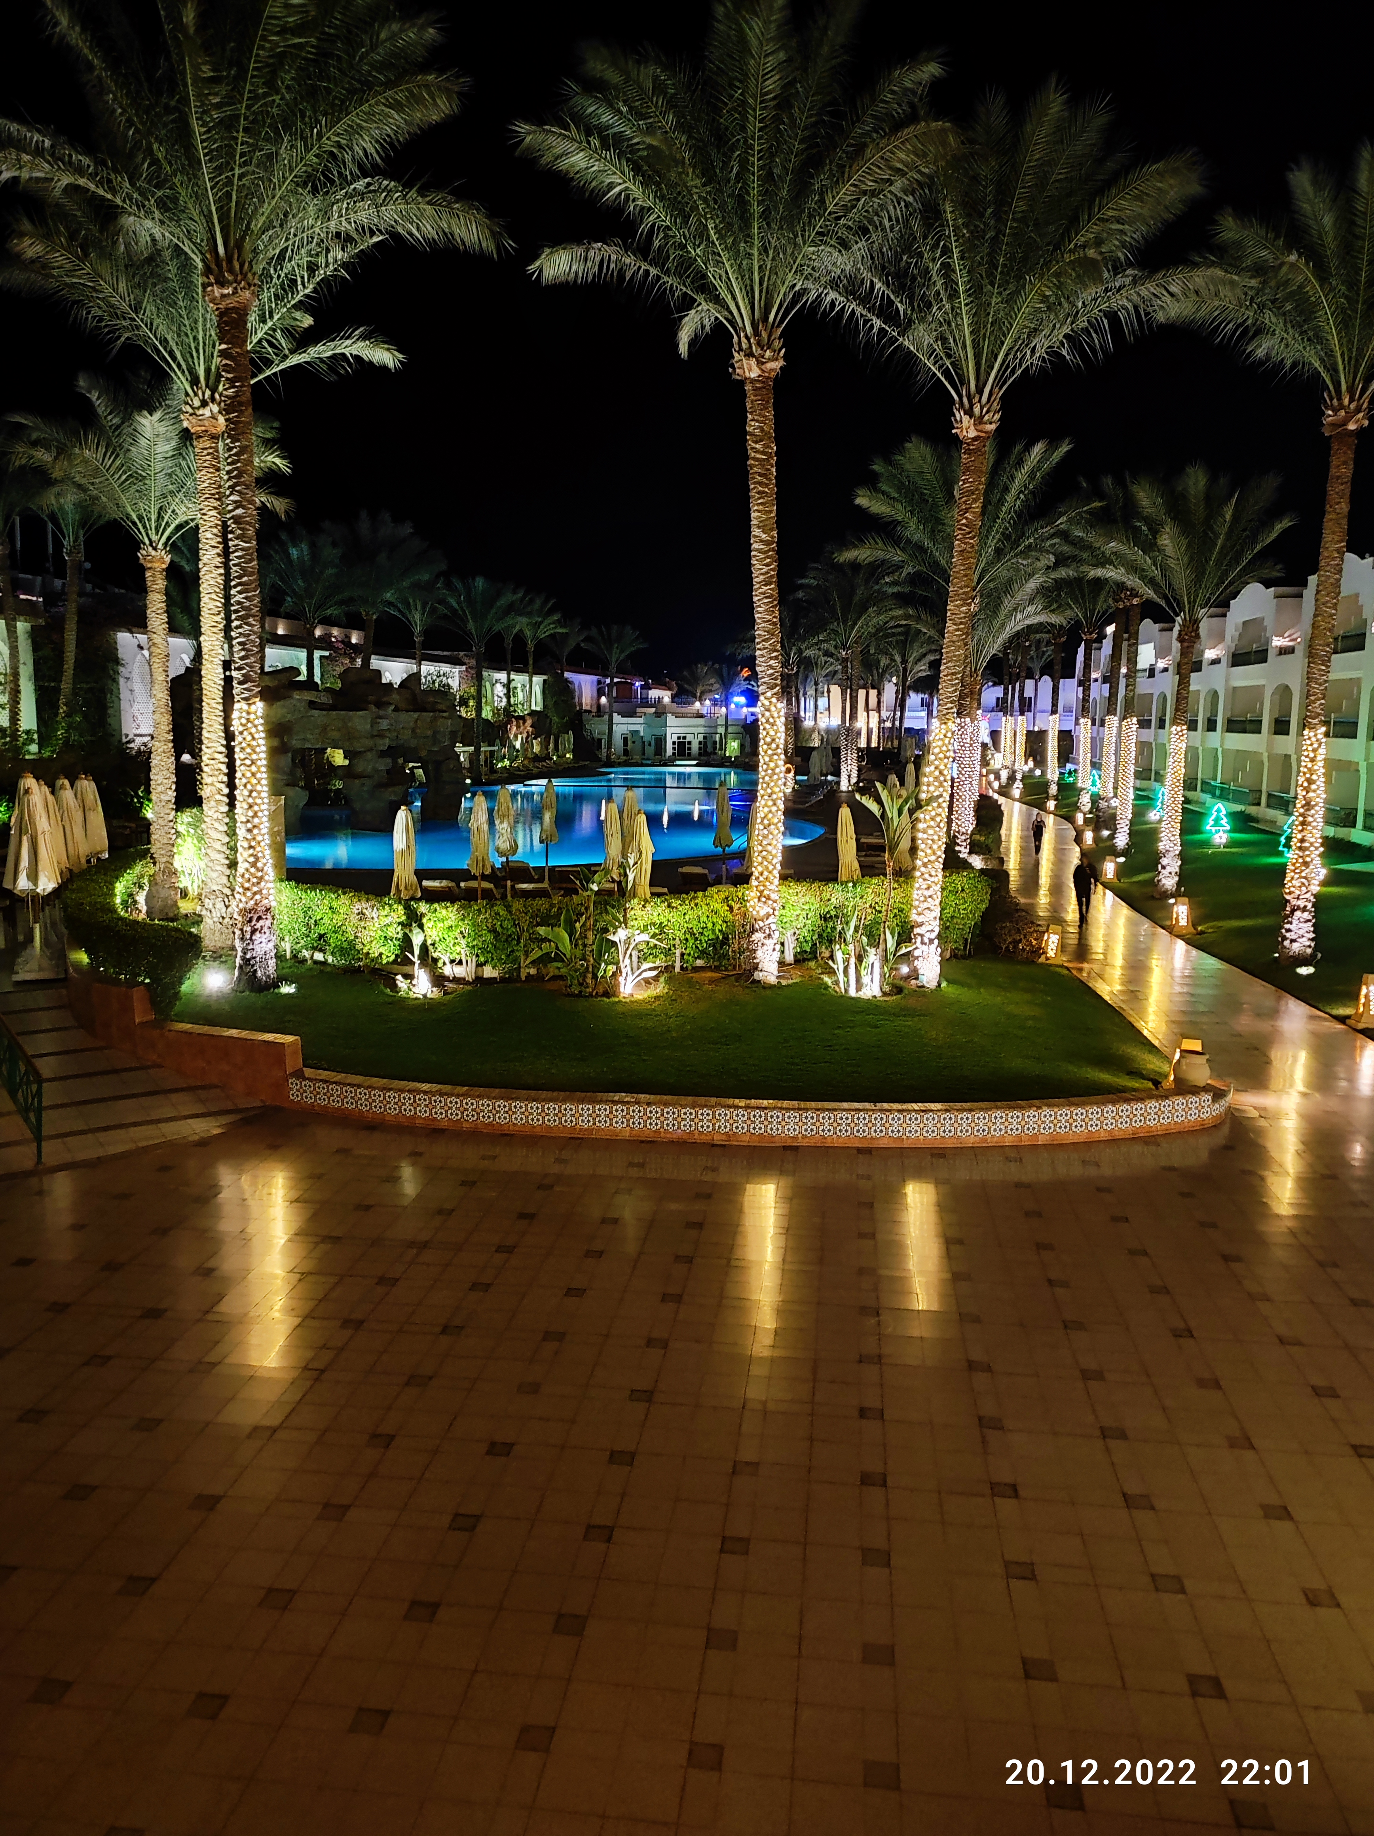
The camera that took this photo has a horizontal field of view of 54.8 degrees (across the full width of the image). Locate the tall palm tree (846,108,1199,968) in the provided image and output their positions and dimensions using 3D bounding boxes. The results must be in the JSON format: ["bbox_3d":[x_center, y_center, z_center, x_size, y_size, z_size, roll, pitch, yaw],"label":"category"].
[{"bbox_3d":[5.025,-5.799,21.312,5.762,14.030,5.762,1,9,0],"label":"tall palm tree"}]

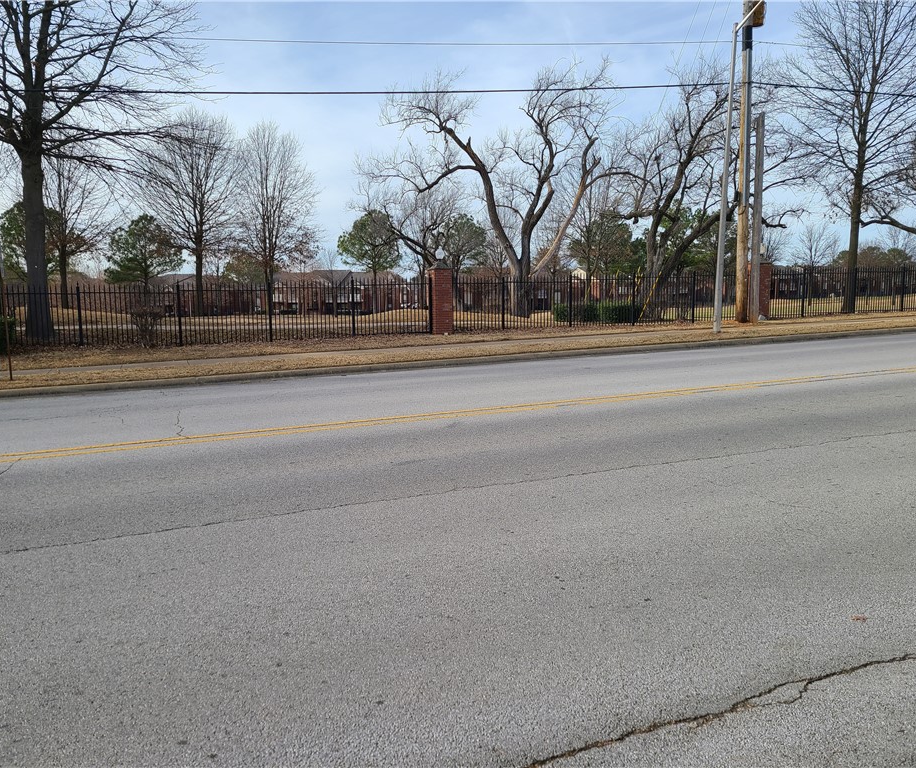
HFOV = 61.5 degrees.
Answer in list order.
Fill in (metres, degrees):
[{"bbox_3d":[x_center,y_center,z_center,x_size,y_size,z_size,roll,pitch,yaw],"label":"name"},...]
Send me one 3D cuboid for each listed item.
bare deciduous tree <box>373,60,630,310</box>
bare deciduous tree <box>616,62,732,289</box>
[{"bbox_3d":[1.695,-7.701,30.672,10.050,10.028,8.542,0,7,0],"label":"bare deciduous tree"},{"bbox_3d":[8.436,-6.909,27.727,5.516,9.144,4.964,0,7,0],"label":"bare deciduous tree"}]

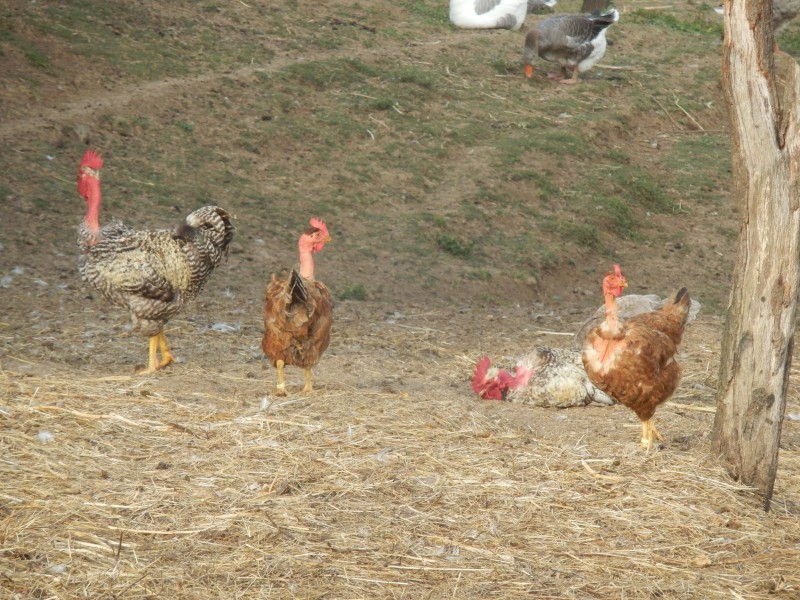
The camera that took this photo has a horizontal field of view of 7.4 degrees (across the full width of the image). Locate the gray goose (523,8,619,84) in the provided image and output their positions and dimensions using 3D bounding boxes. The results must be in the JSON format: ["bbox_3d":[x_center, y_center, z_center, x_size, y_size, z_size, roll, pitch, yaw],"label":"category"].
[{"bbox_3d":[0.967,-1.438,35.000,0.550,0.420,0.260,-1,5,-9],"label":"gray goose"}]

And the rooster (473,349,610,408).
[{"bbox_3d":[0.380,0.195,15.700,0.400,0.155,0.240,-2,5,-23],"label":"rooster"}]

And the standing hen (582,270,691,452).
[{"bbox_3d":[0.559,0.137,14.700,0.200,0.430,0.350,4,7,41],"label":"standing hen"}]

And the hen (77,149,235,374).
[{"bbox_3d":[-0.646,-0.102,16.300,0.430,0.585,0.220,2,5,24],"label":"hen"}]

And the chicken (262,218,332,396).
[{"bbox_3d":[-0.261,0.019,15.700,0.185,0.440,0.350,1,5,12],"label":"chicken"}]

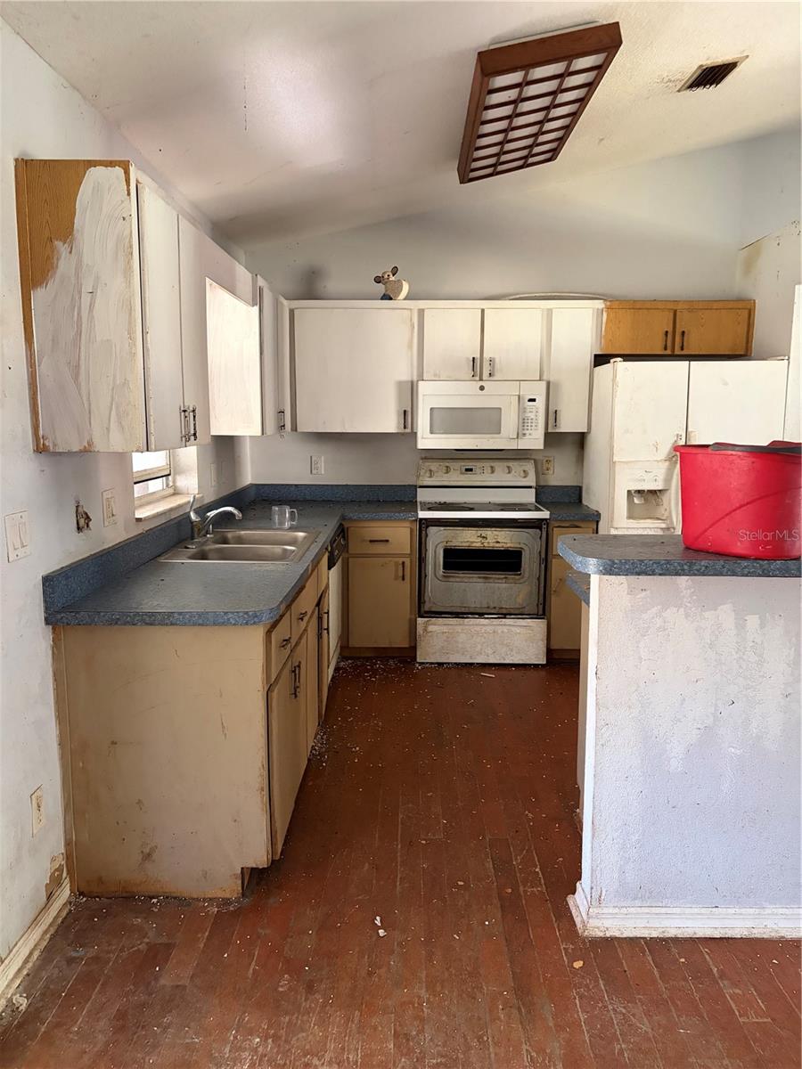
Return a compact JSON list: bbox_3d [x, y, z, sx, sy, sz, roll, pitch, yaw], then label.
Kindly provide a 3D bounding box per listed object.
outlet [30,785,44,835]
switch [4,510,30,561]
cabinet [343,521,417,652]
[{"bbox_3d":[-1.015,0.773,2.247,0.009,0.119,0.073,0,9,1],"label":"outlet"},{"bbox_3d":[-1.014,0.004,2.131,0.009,0.119,0.121,0,9,1],"label":"switch"},{"bbox_3d":[-0.126,0.295,4.996,0.446,0.866,0.635,0,9,1],"label":"cabinet"}]

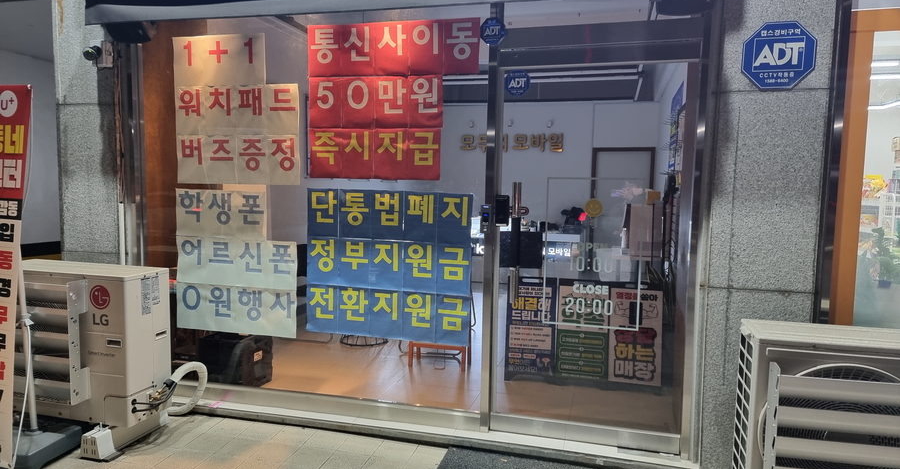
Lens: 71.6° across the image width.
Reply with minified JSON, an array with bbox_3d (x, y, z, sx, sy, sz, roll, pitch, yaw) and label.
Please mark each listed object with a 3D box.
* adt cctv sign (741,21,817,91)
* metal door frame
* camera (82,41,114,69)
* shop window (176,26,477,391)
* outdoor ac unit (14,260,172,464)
[{"bbox_3d":[1.466,-0.801,2.785,0.301,0.301,0.017,2,6,15],"label":"adt cctv sign"},{"bbox_3d":[0.724,-0.027,3.231,1.096,2.307,0.099,2,6,15],"label":"metal door frame"},{"bbox_3d":[-2.076,-1.057,3.664,0.158,0.148,0.139,1,6,5],"label":"camera"},{"bbox_3d":[-0.839,-0.119,3.649,2.138,2.218,0.059,2,6,15],"label":"shop window"},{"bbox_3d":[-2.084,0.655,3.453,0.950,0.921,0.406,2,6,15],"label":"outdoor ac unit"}]

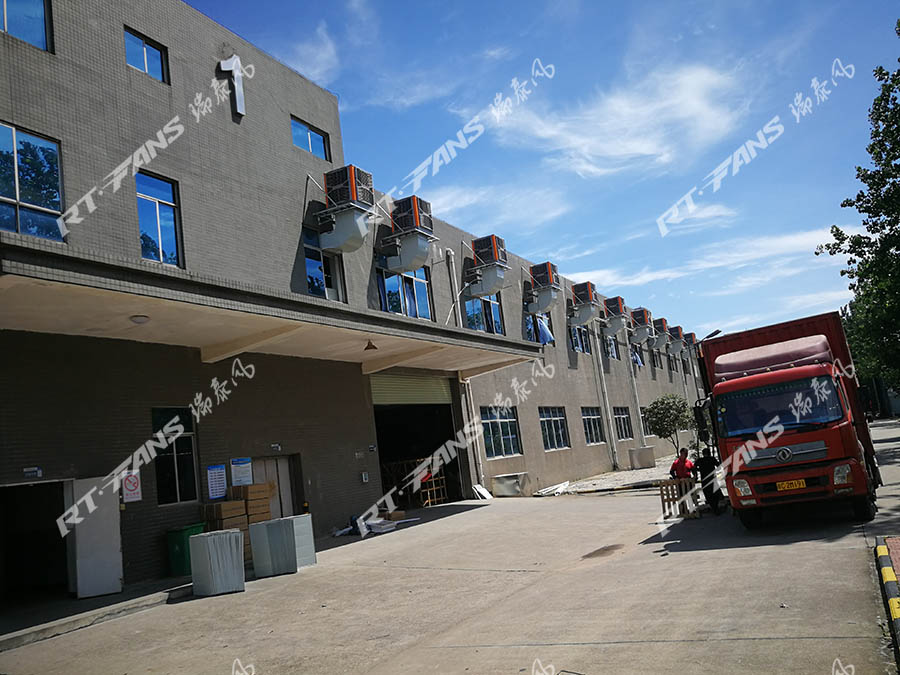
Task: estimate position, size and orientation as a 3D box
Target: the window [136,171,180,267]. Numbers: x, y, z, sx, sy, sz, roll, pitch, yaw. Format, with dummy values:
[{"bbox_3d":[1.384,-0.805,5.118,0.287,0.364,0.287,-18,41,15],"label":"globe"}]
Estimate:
[{"bbox_3d":[-6.491,-2.610,15.678,0.160,2.076,1.132,-12,-11,28],"label":"window"}]

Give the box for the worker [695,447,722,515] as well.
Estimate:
[{"bbox_3d":[6.320,3.476,17.055,0.550,1.591,0.360,-10,-10,18],"label":"worker"}]

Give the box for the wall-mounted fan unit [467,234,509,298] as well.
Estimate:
[{"bbox_3d":[1.779,-3.078,30.808,1.260,2.397,1.065,-13,-11,28],"label":"wall-mounted fan unit"}]

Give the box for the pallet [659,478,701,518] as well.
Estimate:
[{"bbox_3d":[5.537,3.915,17.059,0.920,0.877,0.160,-10,-10,18],"label":"pallet"}]

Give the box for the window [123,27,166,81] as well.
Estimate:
[{"bbox_3d":[-7.574,-6.990,17.511,0.150,1.039,1.239,-13,-11,28],"label":"window"}]

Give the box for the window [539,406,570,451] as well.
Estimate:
[{"bbox_3d":[5.016,4.354,33.625,0.180,2.040,3.400,-12,-11,28],"label":"window"}]

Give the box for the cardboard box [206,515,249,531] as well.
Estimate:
[{"bbox_3d":[-4.543,3.823,14.296,0.460,0.290,0.640,-12,-11,28],"label":"cardboard box"}]

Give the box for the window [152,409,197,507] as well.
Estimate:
[{"bbox_3d":[-5.848,2.506,14.889,0.140,2.031,1.051,-12,-11,28],"label":"window"}]

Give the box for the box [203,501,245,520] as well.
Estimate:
[{"bbox_3d":[-4.959,3.833,15.510,0.524,0.322,0.670,-13,-11,28],"label":"box"}]

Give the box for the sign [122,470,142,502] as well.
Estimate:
[{"bbox_3d":[-6.245,2.924,13.830,0.020,0.611,0.368,-12,-11,28],"label":"sign"}]

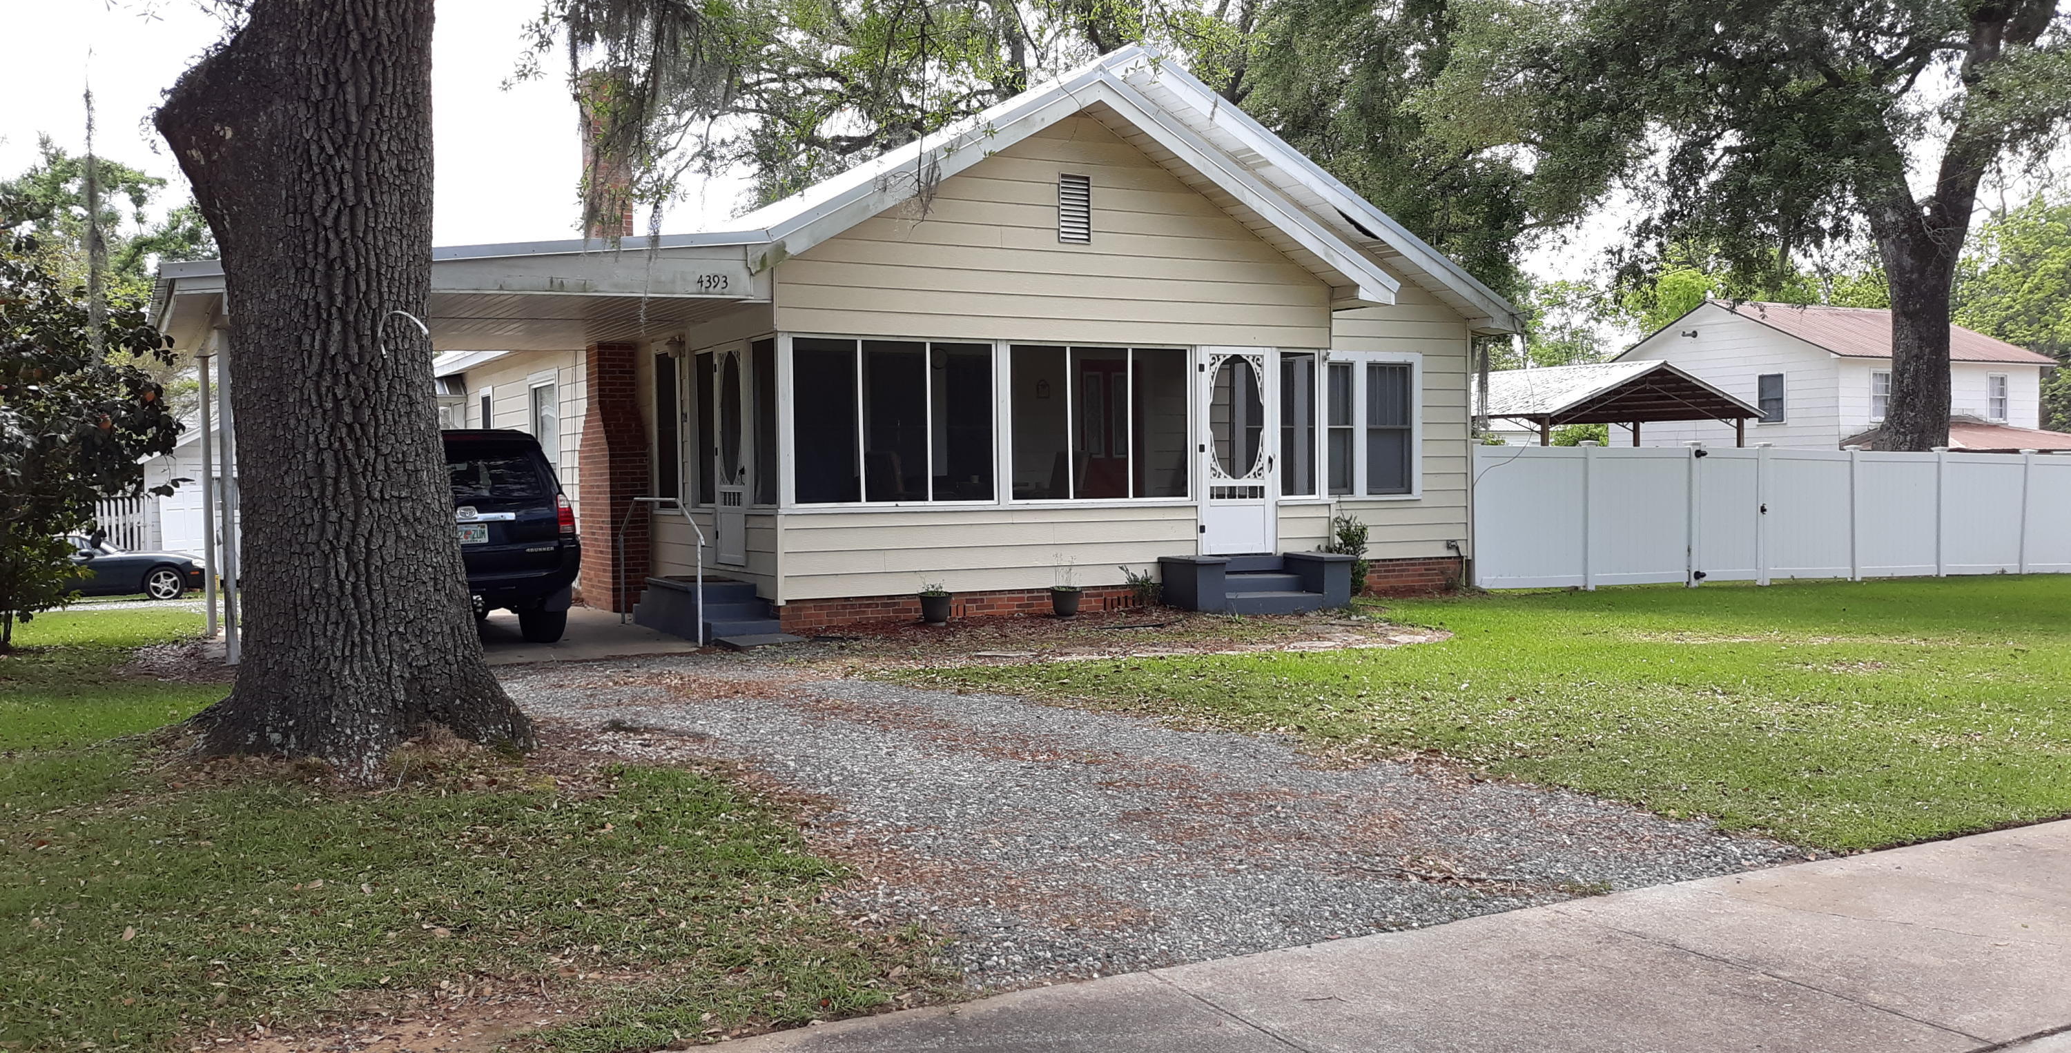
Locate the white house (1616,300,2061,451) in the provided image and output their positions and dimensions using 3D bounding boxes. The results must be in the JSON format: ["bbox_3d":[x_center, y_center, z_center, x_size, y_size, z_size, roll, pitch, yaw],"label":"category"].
[{"bbox_3d":[27.182,-4.013,56.989,10.700,7.350,11.600,-1,2,-26],"label":"white house"}]

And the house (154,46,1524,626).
[{"bbox_3d":[-3.316,-2.216,21.817,14.800,6.050,15.700,-2,2,-29],"label":"house"}]

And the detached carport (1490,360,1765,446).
[{"bbox_3d":[8.951,-1.036,29.155,5.299,3.350,4.832,-2,2,-31],"label":"detached carport"}]

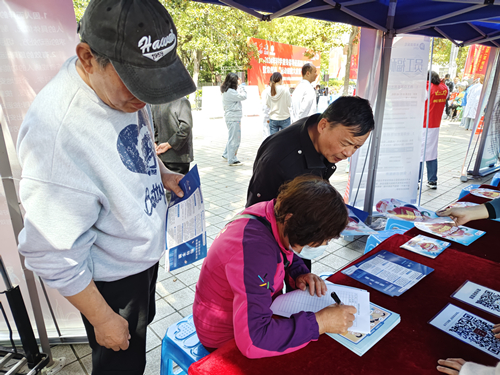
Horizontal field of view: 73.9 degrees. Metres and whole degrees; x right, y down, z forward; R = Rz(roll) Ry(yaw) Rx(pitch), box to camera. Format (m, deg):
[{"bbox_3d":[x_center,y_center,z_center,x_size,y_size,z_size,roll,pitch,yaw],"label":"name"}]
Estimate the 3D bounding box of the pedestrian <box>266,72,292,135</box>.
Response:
[{"bbox_3d":[0.559,-1.199,5.954,0.470,1.630,0.350,5,17,17],"label":"pedestrian"}]

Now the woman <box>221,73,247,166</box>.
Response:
[{"bbox_3d":[-0.301,-1.215,6.053,0.450,1.640,0.450,-2,17,-8],"label":"woman"}]

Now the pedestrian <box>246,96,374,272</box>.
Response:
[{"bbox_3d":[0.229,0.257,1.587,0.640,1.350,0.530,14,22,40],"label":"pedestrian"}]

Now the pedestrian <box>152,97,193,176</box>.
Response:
[{"bbox_3d":[-0.761,-0.329,3.083,0.520,1.660,0.380,8,18,24],"label":"pedestrian"}]

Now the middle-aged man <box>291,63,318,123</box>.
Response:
[{"bbox_3d":[0.779,-0.927,4.887,0.360,1.710,0.500,-6,17,-19],"label":"middle-aged man"}]

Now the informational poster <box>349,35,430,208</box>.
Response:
[{"bbox_3d":[1.441,-0.610,3.519,0.770,1.860,0.200,-3,14,-10],"label":"informational poster"}]

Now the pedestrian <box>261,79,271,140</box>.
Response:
[{"bbox_3d":[0.499,-1.474,6.863,0.480,1.640,0.340,8,18,24],"label":"pedestrian"}]

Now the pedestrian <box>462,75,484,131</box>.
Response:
[{"bbox_3d":[6.599,-2.502,9.896,0.500,1.620,0.400,4,17,14],"label":"pedestrian"}]

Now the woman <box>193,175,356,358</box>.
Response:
[{"bbox_3d":[0.058,0.505,1.223,0.670,1.090,0.540,9,18,27],"label":"woman"}]

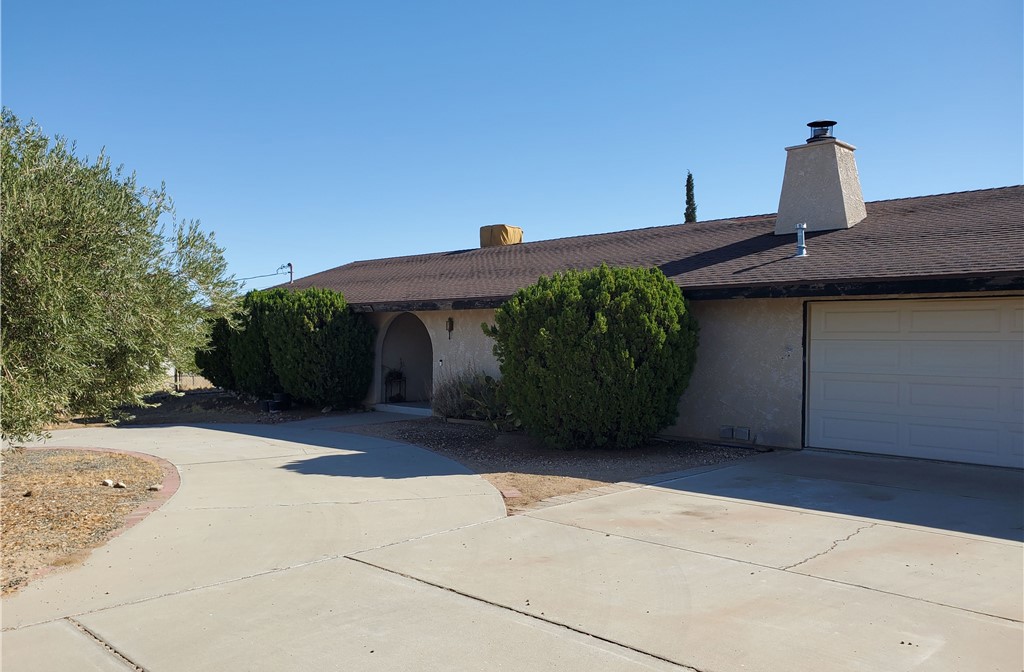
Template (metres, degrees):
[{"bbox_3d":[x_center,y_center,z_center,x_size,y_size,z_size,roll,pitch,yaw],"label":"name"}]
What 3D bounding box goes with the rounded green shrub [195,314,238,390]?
[{"bbox_3d":[-7.469,0.478,20.700,2.000,2.170,2.000,0,-1,43],"label":"rounded green shrub"}]

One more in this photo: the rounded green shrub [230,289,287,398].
[{"bbox_3d":[-5.867,0.237,19.000,2.150,2.760,2.150,0,-1,43],"label":"rounded green shrub"}]

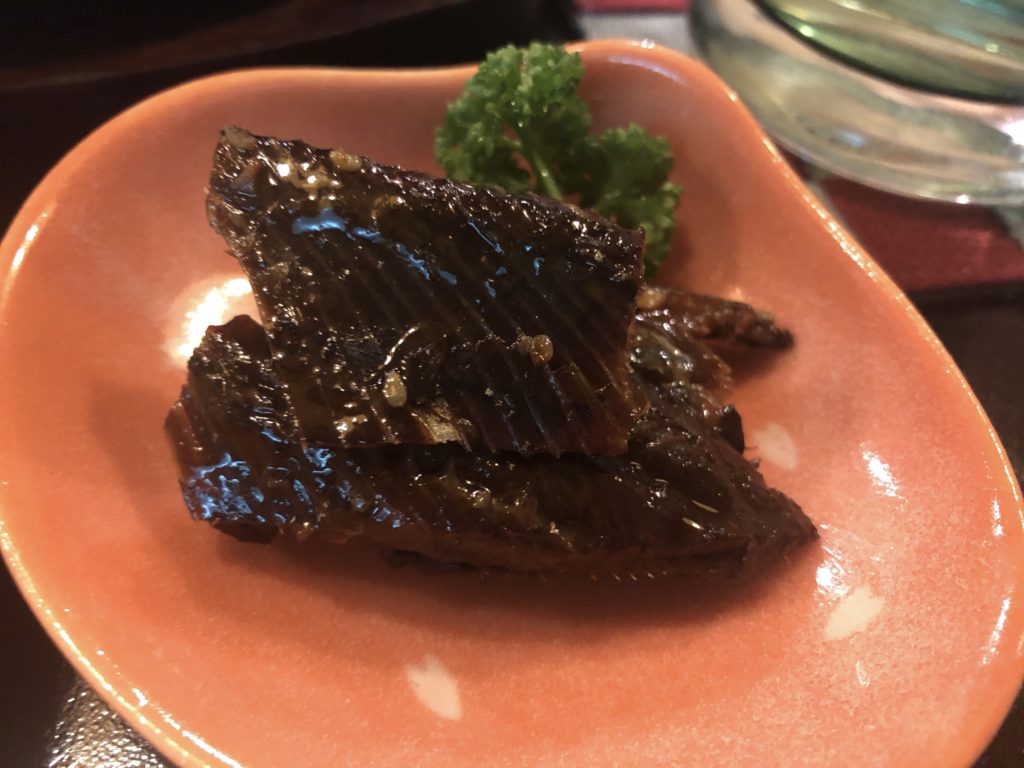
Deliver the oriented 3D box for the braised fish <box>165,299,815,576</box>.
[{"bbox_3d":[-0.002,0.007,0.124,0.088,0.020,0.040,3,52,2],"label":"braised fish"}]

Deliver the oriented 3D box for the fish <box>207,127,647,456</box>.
[{"bbox_3d":[-0.011,-0.012,0.117,0.058,0.013,0.041,4,72,1],"label":"fish"}]

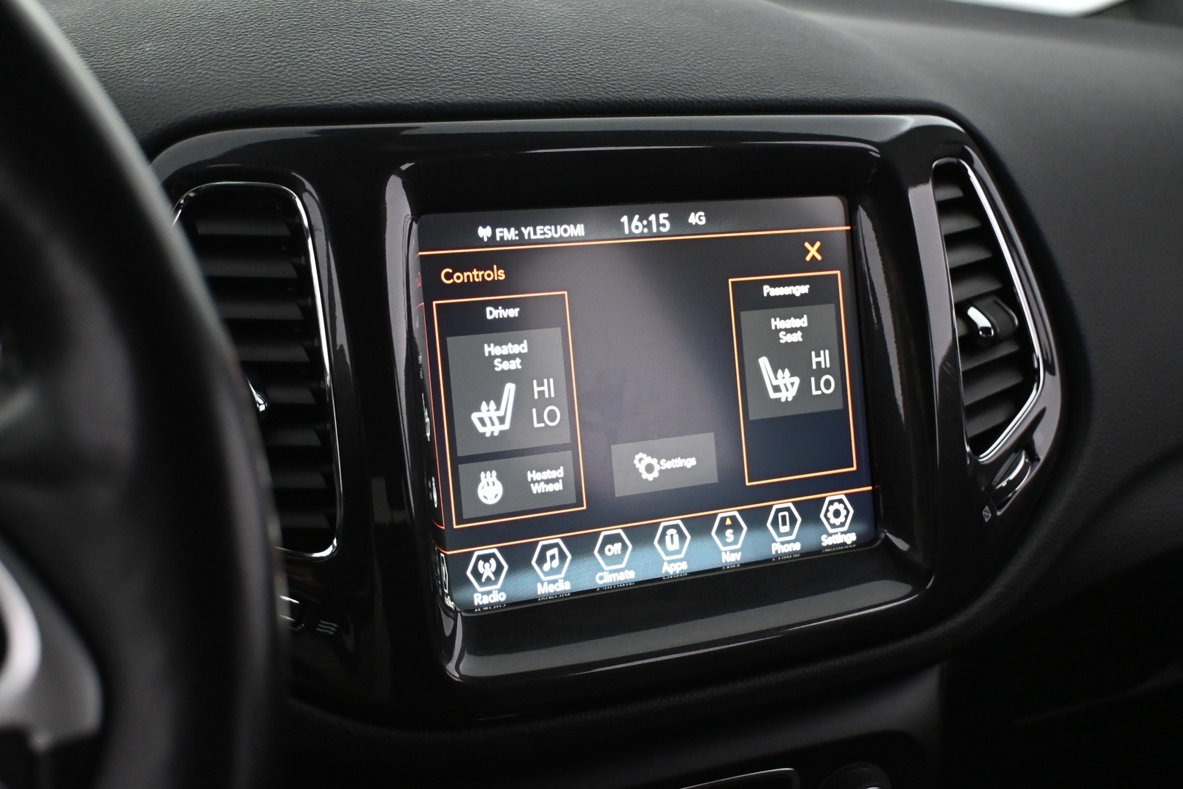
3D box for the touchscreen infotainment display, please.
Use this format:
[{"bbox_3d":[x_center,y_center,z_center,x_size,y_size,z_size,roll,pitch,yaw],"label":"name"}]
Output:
[{"bbox_3d":[0.023,-0.001,0.521,0.173,0.131,0.015,-6,3,-26],"label":"touchscreen infotainment display"}]

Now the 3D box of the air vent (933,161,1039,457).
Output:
[{"bbox_3d":[0.153,-0.033,0.599,0.030,0.118,0.082,-11,-5,37],"label":"air vent"}]

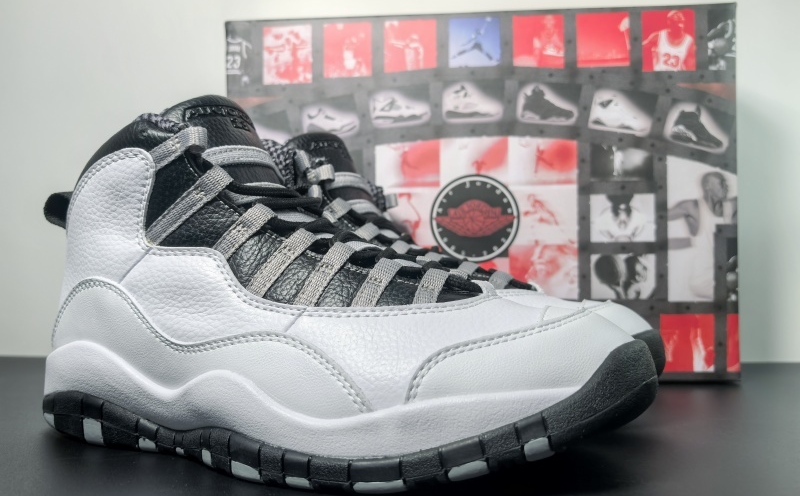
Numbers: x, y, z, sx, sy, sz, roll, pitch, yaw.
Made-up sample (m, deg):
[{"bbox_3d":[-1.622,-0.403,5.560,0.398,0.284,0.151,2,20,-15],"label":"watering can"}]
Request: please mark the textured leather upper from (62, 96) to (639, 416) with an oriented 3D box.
[{"bbox_3d":[-0.048,-0.007,0.291,0.292,0.141,0.101,-1,-1,22],"label":"textured leather upper"}]

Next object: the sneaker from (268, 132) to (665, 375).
[{"bbox_3d":[-0.009,0.008,0.380,0.306,0.167,0.106,-1,-1,25],"label":"sneaker"}]

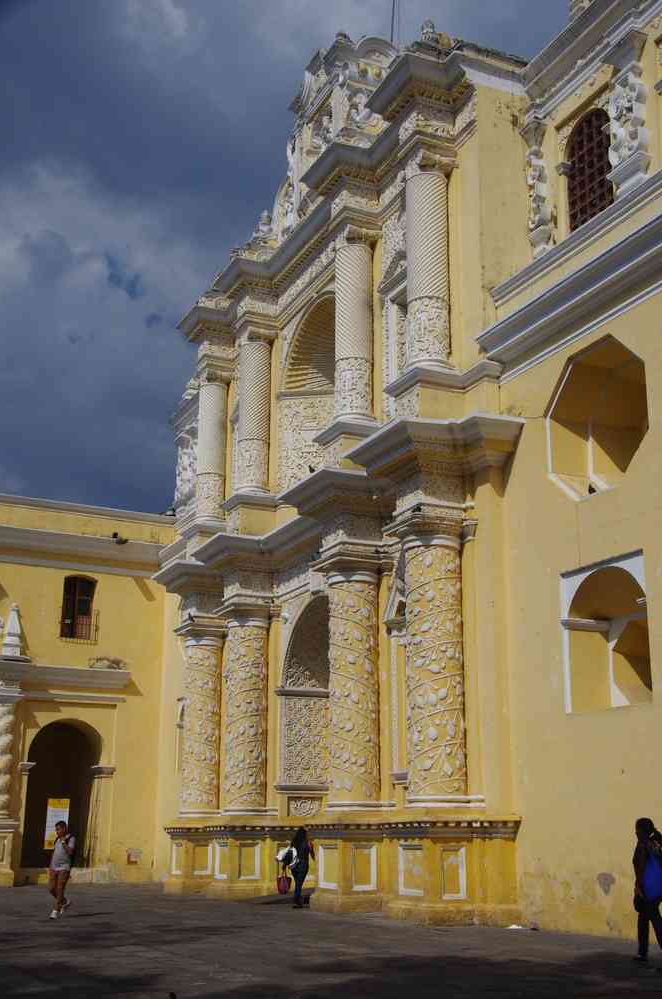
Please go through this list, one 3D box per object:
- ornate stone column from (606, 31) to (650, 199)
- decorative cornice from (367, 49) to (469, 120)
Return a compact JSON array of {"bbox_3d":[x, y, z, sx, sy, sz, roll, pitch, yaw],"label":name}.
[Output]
[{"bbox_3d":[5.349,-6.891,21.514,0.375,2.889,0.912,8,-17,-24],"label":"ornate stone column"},{"bbox_3d":[1.733,-8.501,25.508,1.136,0.862,2.383,8,-17,-24],"label":"decorative cornice"}]

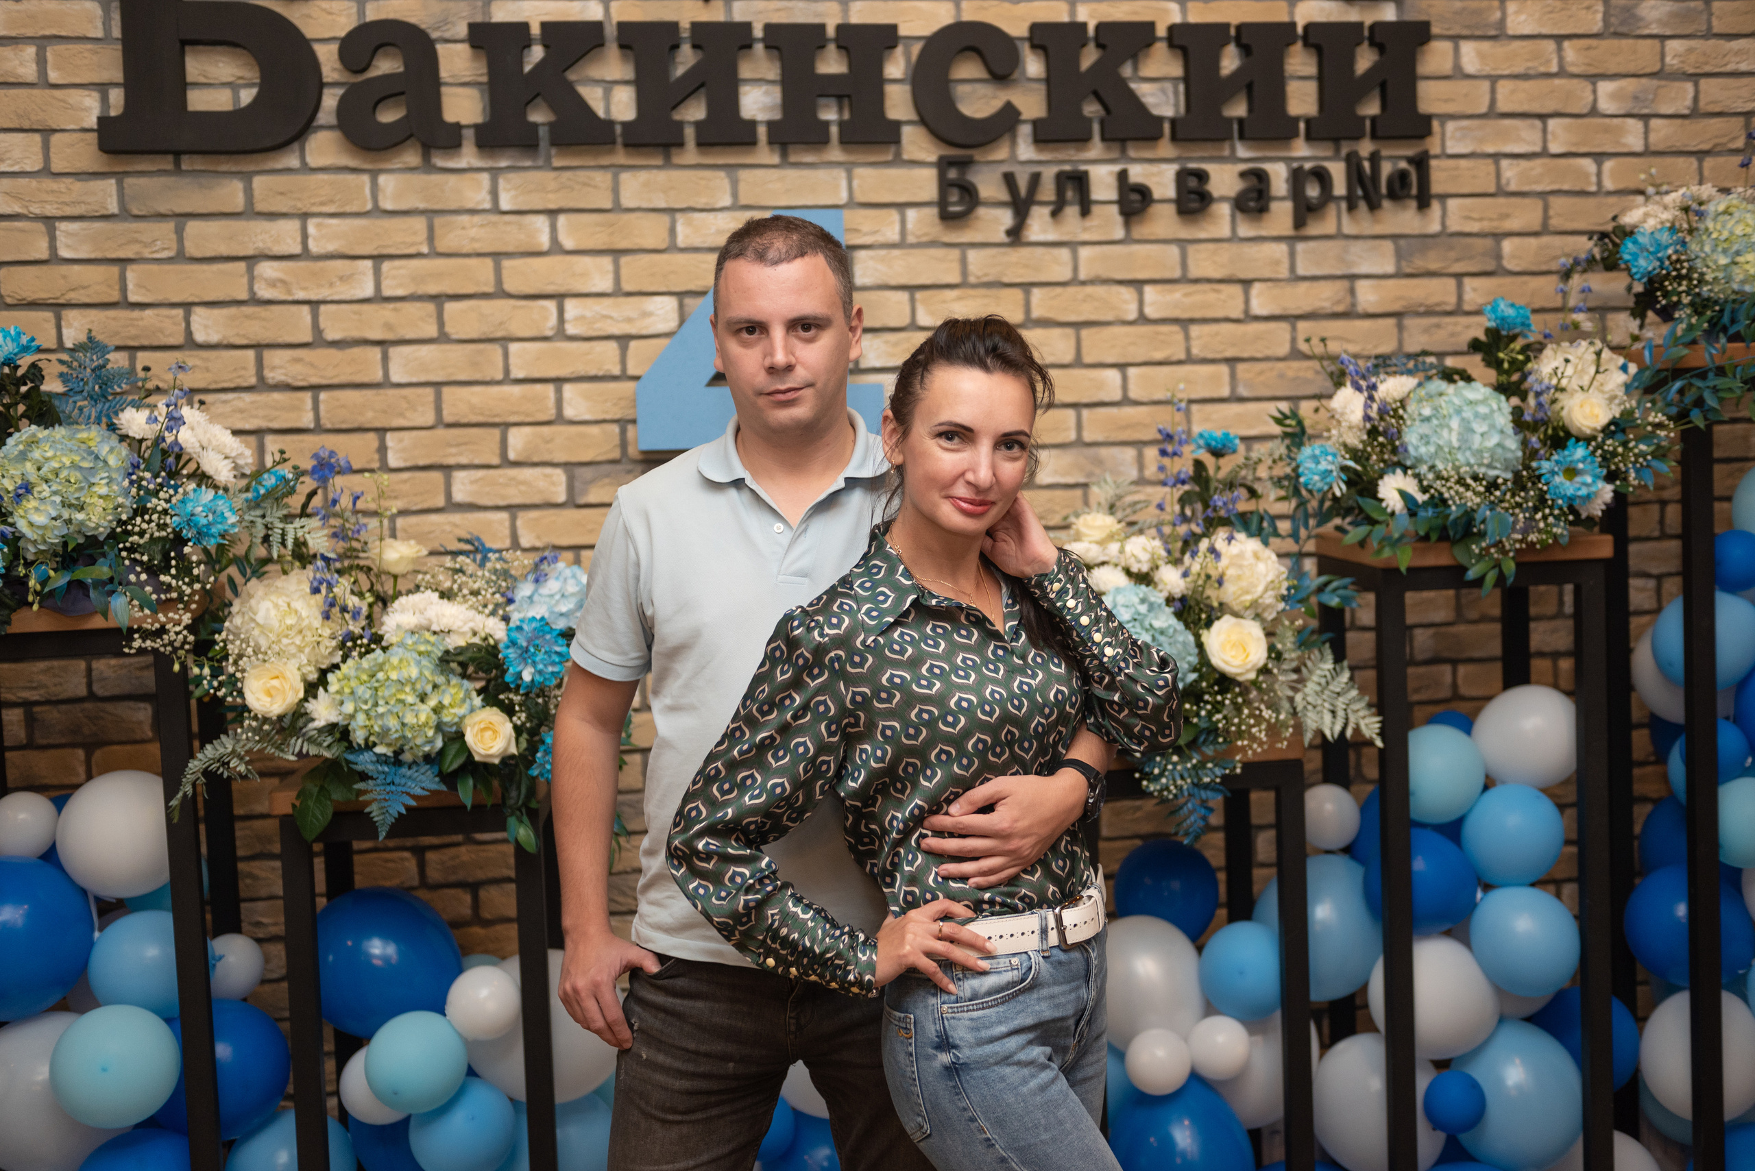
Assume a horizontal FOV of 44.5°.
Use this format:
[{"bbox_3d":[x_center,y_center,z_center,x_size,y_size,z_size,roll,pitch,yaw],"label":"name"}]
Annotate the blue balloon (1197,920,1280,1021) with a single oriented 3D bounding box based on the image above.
[{"bbox_3d":[0.634,0.658,3.661,0.175,0.171,0.173,-3,4,-10],"label":"blue balloon"}]

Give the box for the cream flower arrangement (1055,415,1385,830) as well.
[{"bbox_3d":[0.562,0.059,3.643,0.582,0.740,0.500,-3,4,-5],"label":"cream flower arrangement"}]

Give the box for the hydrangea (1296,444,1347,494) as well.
[{"bbox_3d":[0.653,-0.174,3.159,0.077,0.075,0.065,0,4,32],"label":"hydrangea"}]

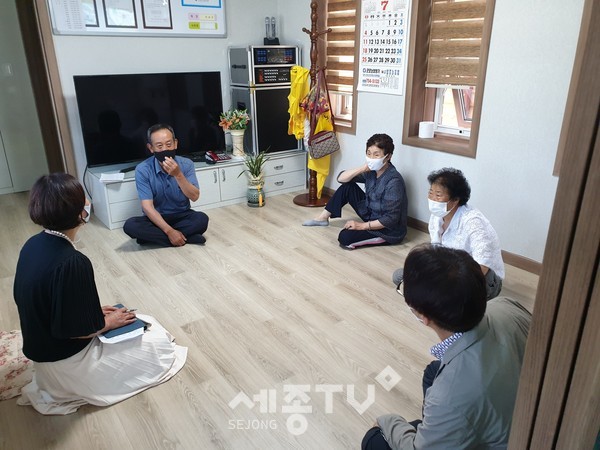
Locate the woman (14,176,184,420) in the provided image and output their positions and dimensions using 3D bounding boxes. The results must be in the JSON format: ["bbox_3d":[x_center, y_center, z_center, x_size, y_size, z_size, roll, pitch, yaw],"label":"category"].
[{"bbox_3d":[-0.897,0.222,1.913,0.594,0.904,0.667,12,24,30],"label":"woman"}]

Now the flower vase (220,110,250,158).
[{"bbox_3d":[-0.619,-0.894,4.383,0.297,0.462,0.264,-15,25,-33],"label":"flower vase"}]

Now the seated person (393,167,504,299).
[{"bbox_3d":[0.884,0.051,2.506,0.660,0.766,0.541,-7,21,-16],"label":"seated person"}]

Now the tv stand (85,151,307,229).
[{"bbox_3d":[-0.890,-0.423,4.357,1.976,0.396,0.513,-15,25,-33],"label":"tv stand"}]

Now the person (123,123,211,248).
[{"bbox_3d":[-1.057,-0.349,3.499,0.627,0.865,0.568,-2,21,-4],"label":"person"}]

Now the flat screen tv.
[{"bbox_3d":[-1.233,-0.897,3.932,1.236,0.785,0.172,-13,24,-30],"label":"flat screen tv"}]

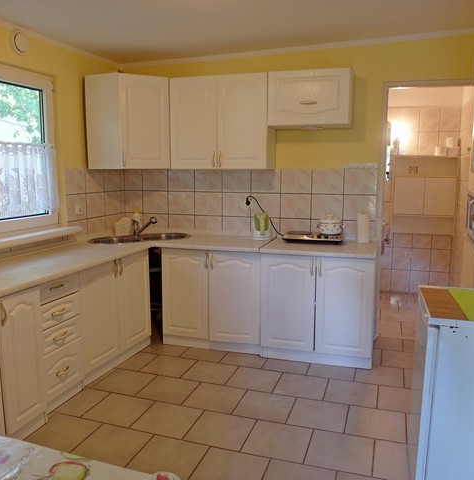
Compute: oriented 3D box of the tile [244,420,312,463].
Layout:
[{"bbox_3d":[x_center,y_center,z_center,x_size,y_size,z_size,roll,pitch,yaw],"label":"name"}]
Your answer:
[{"bbox_3d":[0.218,1.054,2.324,0.317,0.010,0.317,3,9,18],"label":"tile"}]

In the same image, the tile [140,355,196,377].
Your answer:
[{"bbox_3d":[-0.493,0.921,3.227,0.317,0.010,0.317,3,9,18],"label":"tile"}]

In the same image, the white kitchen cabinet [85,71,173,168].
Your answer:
[{"bbox_3d":[-0.812,-0.944,3.671,0.594,0.714,0.594,3,9,19],"label":"white kitchen cabinet"}]

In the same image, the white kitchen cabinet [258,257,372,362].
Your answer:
[{"bbox_3d":[0.622,0.462,3.371,0.780,0.767,0.570,2,9,15],"label":"white kitchen cabinet"}]

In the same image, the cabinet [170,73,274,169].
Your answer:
[{"bbox_3d":[-0.105,-0.941,3.646,0.802,0.720,0.338,3,9,17],"label":"cabinet"}]

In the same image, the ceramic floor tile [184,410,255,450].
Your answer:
[{"bbox_3d":[-0.081,1.006,2.344,0.308,0.012,0.308,3,9,18],"label":"ceramic floor tile"}]

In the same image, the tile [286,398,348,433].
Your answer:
[{"bbox_3d":[0.470,1.004,2.543,0.315,0.010,0.315,3,9,19],"label":"tile"}]

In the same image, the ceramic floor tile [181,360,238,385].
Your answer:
[{"bbox_3d":[-0.186,0.937,3.124,0.317,0.010,0.317,3,9,18],"label":"ceramic floor tile"}]

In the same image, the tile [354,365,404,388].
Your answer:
[{"bbox_3d":[0.975,0.933,3.040,0.315,0.010,0.315,3,9,19],"label":"tile"}]

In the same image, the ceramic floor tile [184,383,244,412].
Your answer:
[{"bbox_3d":[-0.129,0.957,2.684,0.308,0.012,0.308,3,9,18],"label":"ceramic floor tile"}]

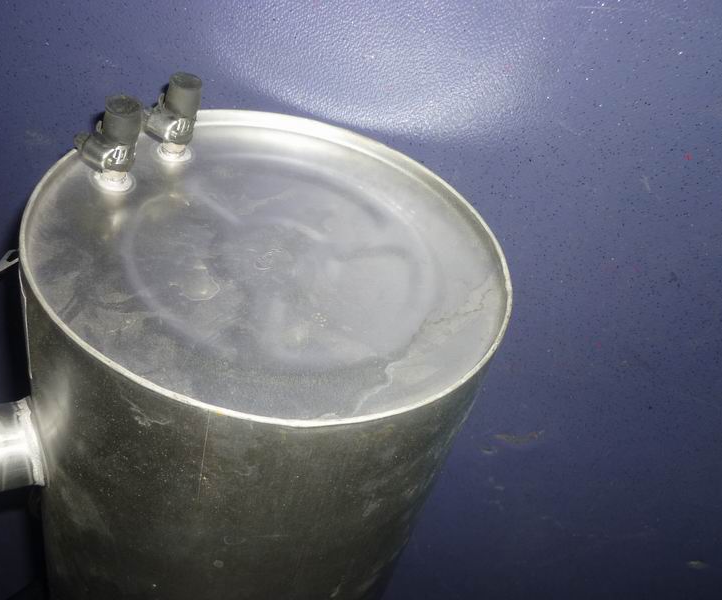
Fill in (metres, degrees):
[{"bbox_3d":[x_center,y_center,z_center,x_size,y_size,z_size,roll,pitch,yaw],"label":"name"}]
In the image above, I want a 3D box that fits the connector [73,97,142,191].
[{"bbox_3d":[-0.164,-0.105,0.493,0.044,0.060,0.024,25,41,7],"label":"connector"}]

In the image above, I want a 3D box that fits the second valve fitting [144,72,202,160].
[{"bbox_3d":[-0.134,-0.130,0.531,0.042,0.060,0.024,24,40,6],"label":"second valve fitting"}]

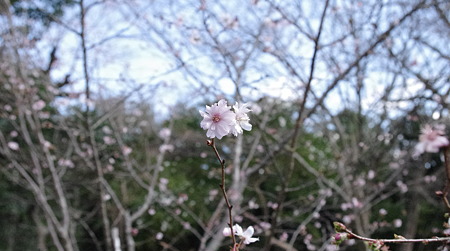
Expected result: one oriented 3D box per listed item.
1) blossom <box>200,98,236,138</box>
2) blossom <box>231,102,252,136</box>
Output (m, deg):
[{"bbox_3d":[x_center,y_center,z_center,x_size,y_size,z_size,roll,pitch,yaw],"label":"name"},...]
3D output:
[{"bbox_3d":[-0.006,-0.006,0.415,0.034,0.037,0.018,0,3,0],"label":"blossom"},{"bbox_3d":[0.015,-0.006,0.423,0.020,0.033,0.033,2,-3,29],"label":"blossom"}]

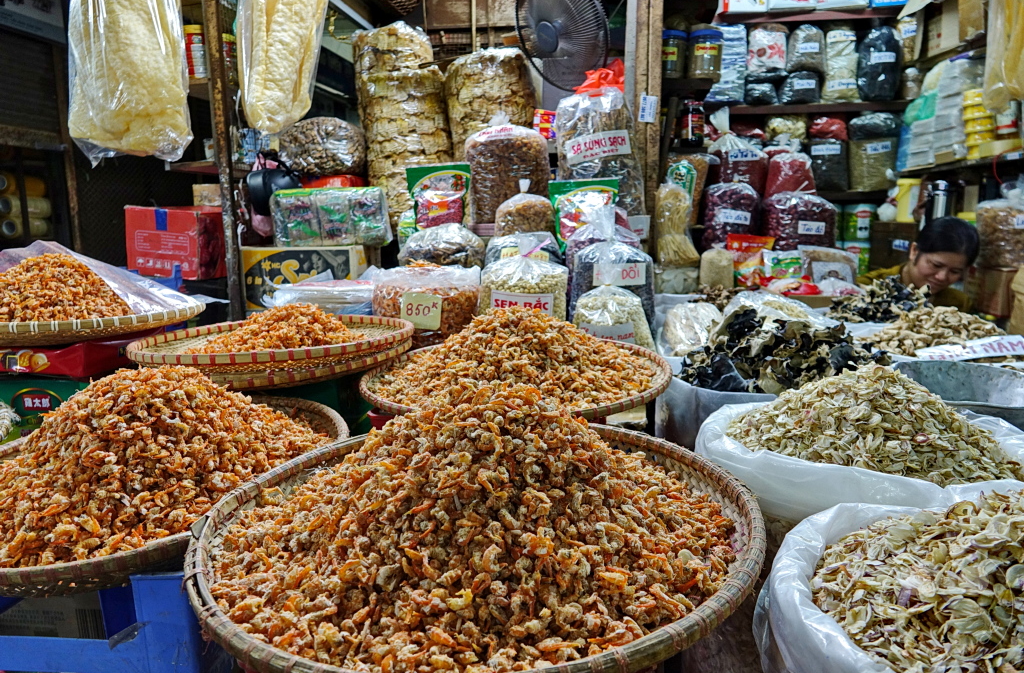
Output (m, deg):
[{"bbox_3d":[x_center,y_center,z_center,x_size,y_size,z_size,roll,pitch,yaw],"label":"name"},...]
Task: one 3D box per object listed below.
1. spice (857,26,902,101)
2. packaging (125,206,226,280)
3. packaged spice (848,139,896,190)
[{"bbox_3d":[1.120,-0.832,2.080,0.124,0.208,0.120,3,11,15],"label":"spice"},{"bbox_3d":[-1.049,-0.306,2.197,0.234,0.198,0.240,6,11,7],"label":"packaging"},{"bbox_3d":[1.119,-0.534,2.120,0.133,0.160,0.120,3,11,15],"label":"packaged spice"}]

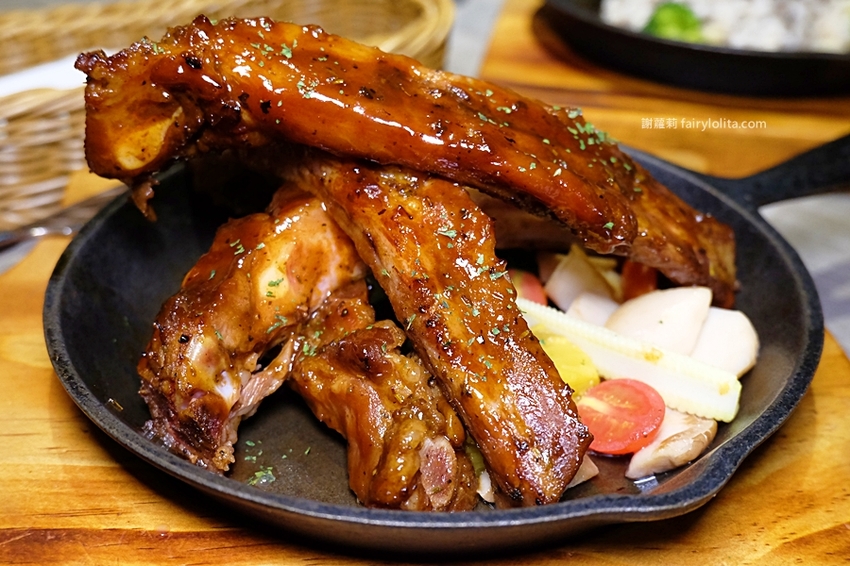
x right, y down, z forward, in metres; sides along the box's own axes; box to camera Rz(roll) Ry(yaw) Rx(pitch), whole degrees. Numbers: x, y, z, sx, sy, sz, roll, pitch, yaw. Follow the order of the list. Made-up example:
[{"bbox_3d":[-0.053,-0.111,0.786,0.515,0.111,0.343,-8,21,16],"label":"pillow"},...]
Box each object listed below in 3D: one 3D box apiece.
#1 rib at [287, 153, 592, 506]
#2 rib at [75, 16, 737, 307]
[{"bbox_3d":[0.005,0.000,0.295,0.037,0.026,0.140,-22,51,-12],"label":"rib"},{"bbox_3d":[-0.003,-0.038,0.313,0.208,0.043,0.048,10,42,-12],"label":"rib"}]

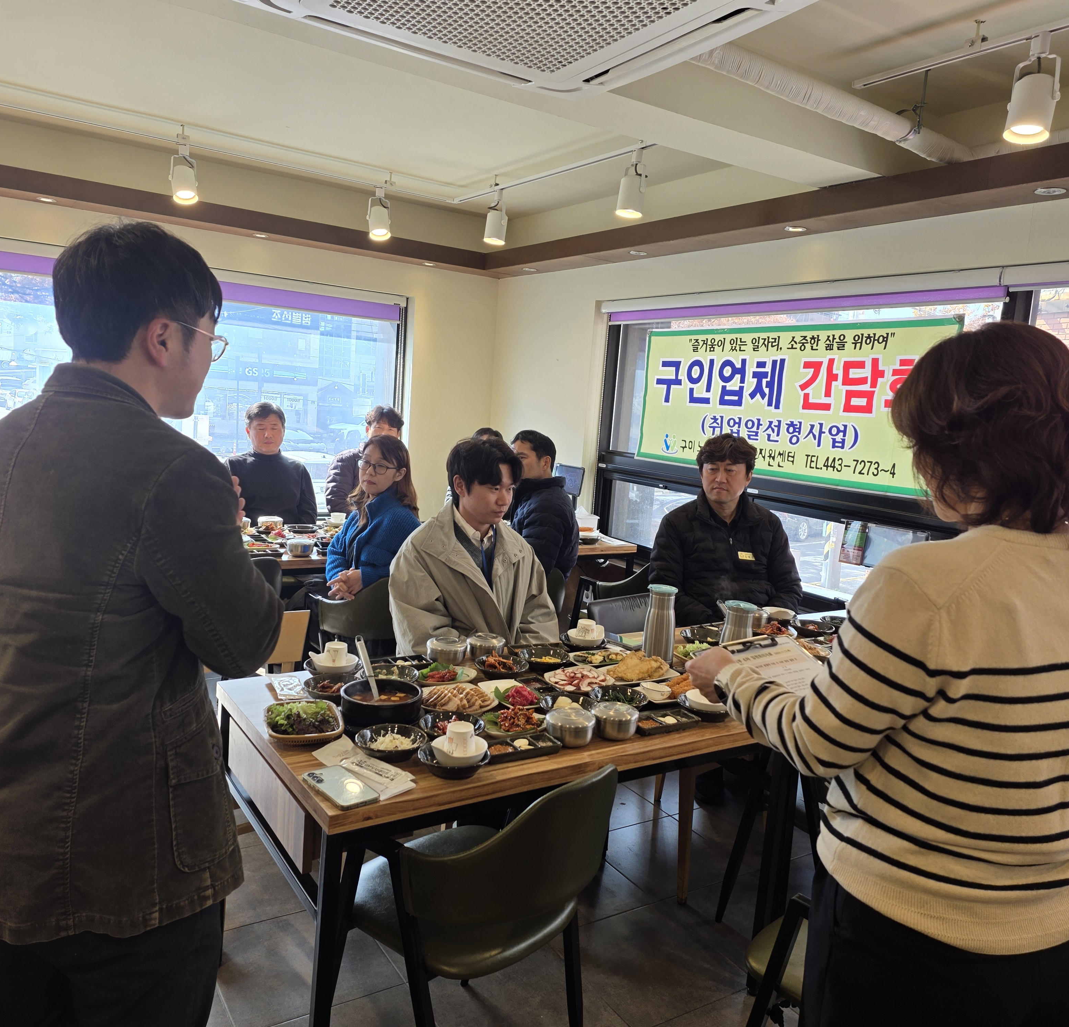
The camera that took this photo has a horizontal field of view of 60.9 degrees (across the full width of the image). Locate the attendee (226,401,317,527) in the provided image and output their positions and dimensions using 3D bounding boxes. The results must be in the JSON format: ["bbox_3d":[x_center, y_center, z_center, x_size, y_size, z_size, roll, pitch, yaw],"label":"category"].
[{"bbox_3d":[-1.287,0.164,4.449,0.520,1.390,0.750,1,8,-25],"label":"attendee"}]

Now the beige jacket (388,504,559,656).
[{"bbox_3d":[-0.167,0.344,2.734,0.530,0.726,0.390,0,8,-30],"label":"beige jacket"}]

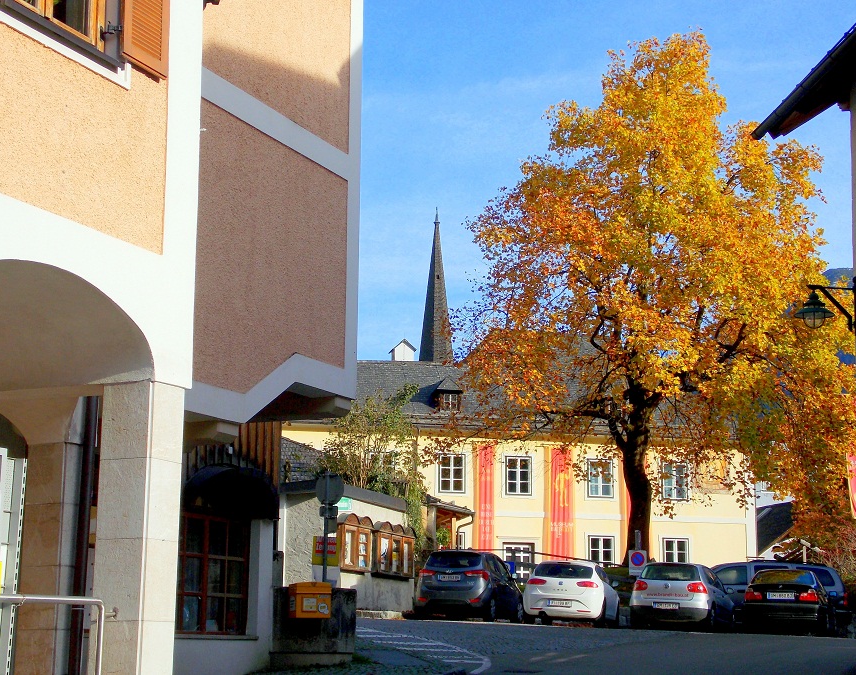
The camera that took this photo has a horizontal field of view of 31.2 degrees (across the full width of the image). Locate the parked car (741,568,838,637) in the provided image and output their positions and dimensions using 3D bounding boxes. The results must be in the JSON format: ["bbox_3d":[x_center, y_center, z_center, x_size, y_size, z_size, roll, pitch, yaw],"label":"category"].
[{"bbox_3d":[7.934,5.771,33.625,1.739,1.415,4.471,-2,-10,17],"label":"parked car"}]

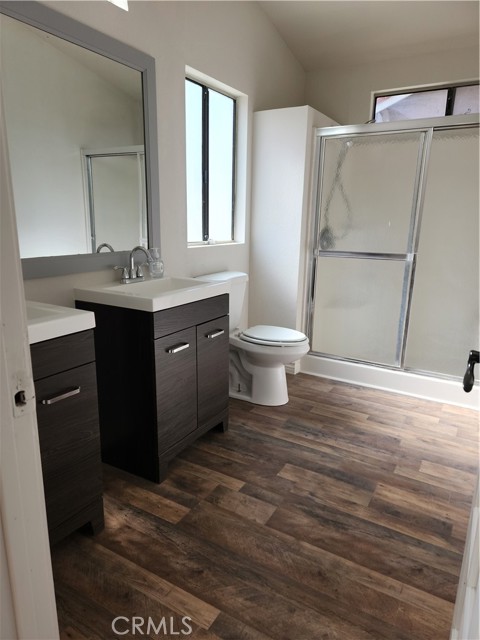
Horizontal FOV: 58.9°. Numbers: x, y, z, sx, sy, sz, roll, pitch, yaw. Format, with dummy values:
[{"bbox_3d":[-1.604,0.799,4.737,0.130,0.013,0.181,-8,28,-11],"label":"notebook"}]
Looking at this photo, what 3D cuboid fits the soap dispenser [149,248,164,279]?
[{"bbox_3d":[-0.462,-0.312,2.352,0.077,0.163,0.077,-11,18,-40],"label":"soap dispenser"}]

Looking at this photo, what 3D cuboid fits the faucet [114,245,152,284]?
[{"bbox_3d":[-0.510,-0.281,2.164,0.168,0.187,0.234,8,15,29],"label":"faucet"}]

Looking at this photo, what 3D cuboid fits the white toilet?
[{"bbox_3d":[0.143,0.123,2.898,0.723,0.814,0.458,8,15,29],"label":"white toilet"}]

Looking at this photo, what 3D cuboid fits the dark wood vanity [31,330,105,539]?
[{"bbox_3d":[-0.871,0.451,1.450,0.484,0.811,0.594,8,15,29],"label":"dark wood vanity"}]

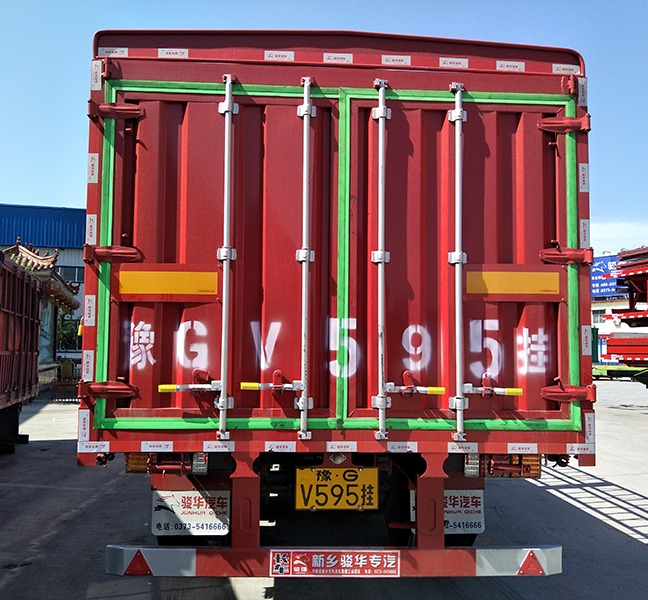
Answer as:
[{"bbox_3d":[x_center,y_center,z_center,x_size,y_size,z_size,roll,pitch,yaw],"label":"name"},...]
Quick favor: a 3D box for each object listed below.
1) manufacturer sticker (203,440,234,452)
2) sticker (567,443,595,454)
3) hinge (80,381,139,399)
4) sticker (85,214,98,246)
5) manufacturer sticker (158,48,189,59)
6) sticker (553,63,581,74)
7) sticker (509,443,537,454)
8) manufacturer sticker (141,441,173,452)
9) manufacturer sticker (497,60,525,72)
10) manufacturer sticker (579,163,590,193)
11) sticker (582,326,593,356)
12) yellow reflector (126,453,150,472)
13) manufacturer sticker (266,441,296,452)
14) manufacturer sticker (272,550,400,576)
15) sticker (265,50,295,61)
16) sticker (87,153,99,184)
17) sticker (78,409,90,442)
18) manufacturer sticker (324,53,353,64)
[{"bbox_3d":[-0.505,0.711,2.683,0.150,0.050,0.006,1,-3,-3],"label":"manufacturer sticker"},{"bbox_3d":[1.283,0.743,2.765,0.145,0.050,0.006,1,-3,-3],"label":"sticker"},{"bbox_3d":[-1.031,0.430,2.663,0.270,0.090,0.070,1,-3,-2],"label":"hinge"},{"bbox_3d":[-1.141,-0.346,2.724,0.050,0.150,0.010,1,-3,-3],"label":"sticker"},{"bbox_3d":[-0.762,-1.249,2.811,0.150,0.050,0.006,1,-3,-3],"label":"manufacturer sticker"},{"bbox_3d":[1.270,-1.208,2.904,0.150,0.050,0.006,1,-3,-3],"label":"sticker"},{"bbox_3d":[0.989,0.736,2.762,0.150,0.050,0.010,1,-3,-3],"label":"sticker"},{"bbox_3d":[-0.801,0.708,2.670,0.150,0.050,0.006,1,-3,-3],"label":"manufacturer sticker"},{"bbox_3d":[0.968,-1.205,2.868,0.150,0.052,0.010,1,-3,-2],"label":"manufacturer sticker"},{"bbox_3d":[1.335,-0.629,2.852,0.050,0.150,0.010,1,-3,-3],"label":"manufacturer sticker"},{"bbox_3d":[1.338,0.207,2.818,0.050,0.150,0.006,1,-3,-3],"label":"sticker"},{"bbox_3d":[-0.934,0.821,2.801,0.135,0.110,0.050,1,-3,-2],"label":"yellow reflector"},{"bbox_3d":[-0.213,0.716,2.708,0.150,0.050,0.010,1,-3,-3],"label":"manufacturer sticker"},{"bbox_3d":[0.056,1.333,2.807,0.660,0.138,0.010,1,-3,-3],"label":"manufacturer sticker"},{"bbox_3d":[-0.227,-1.247,2.836,0.150,0.050,0.006,1,-3,-3],"label":"sticker"},{"bbox_3d":[-1.139,-0.650,2.745,0.050,0.150,0.006,1,-3,-3],"label":"sticker"},{"bbox_3d":[-1.156,0.604,2.671,0.050,0.150,0.010,1,-3,-3],"label":"sticker"},{"bbox_3d":[0.073,-1.233,2.828,0.150,0.050,0.010,1,-3,-3],"label":"manufacturer sticker"}]

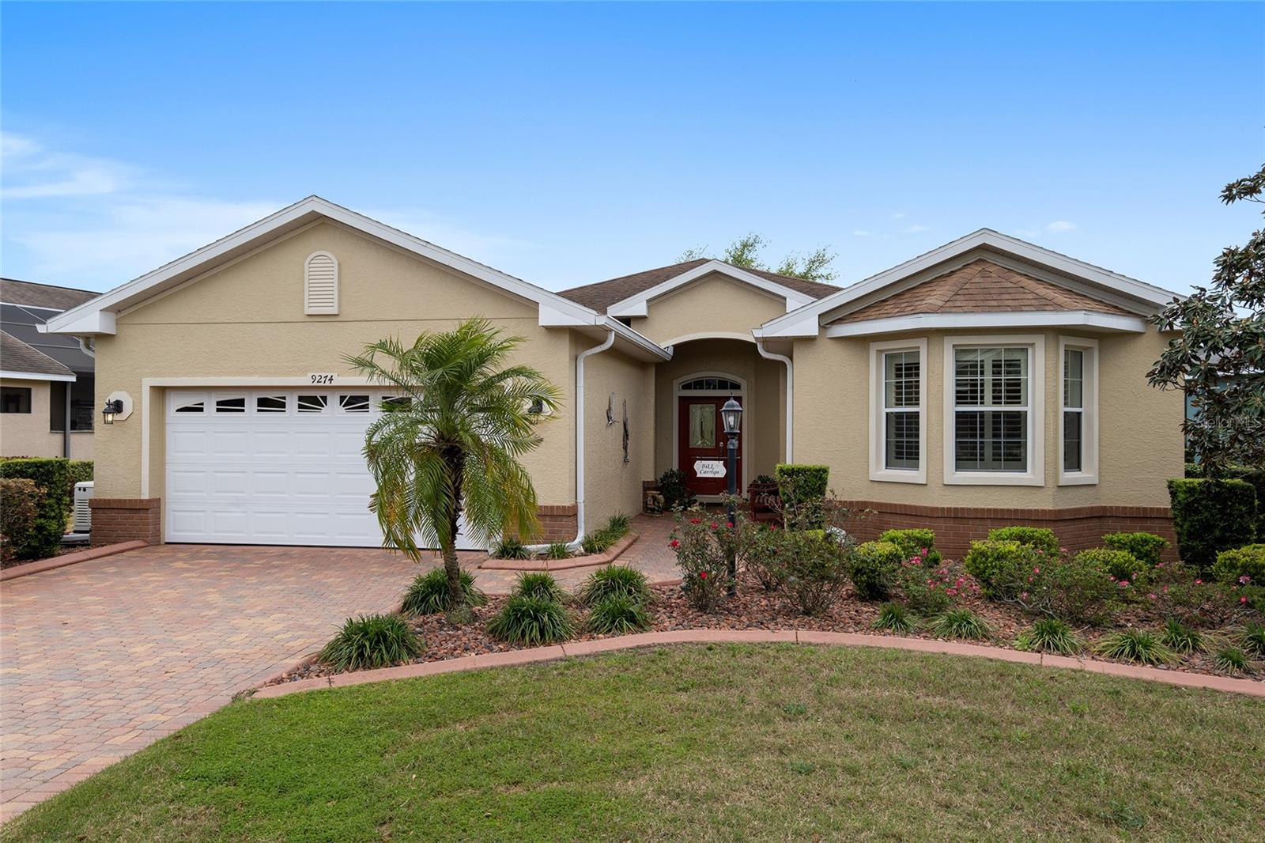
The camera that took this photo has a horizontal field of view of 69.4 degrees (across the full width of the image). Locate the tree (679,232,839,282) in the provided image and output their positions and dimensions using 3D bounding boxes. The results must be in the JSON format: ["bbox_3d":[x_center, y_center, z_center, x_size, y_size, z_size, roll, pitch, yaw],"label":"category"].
[{"bbox_3d":[5.243,-2.953,38.000,7.400,9.800,7.200,0,0,0],"label":"tree"}]

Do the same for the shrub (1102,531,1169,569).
[{"bbox_3d":[5.788,1.484,10.500,0.710,0.420,0.660,0,0,9],"label":"shrub"}]

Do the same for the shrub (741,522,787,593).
[{"bbox_3d":[1.359,1.346,9.200,0.500,0.640,0.500,0,0,9],"label":"shrub"}]

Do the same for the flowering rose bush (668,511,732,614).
[{"bbox_3d":[0.595,1.198,7.975,0.544,0.845,0.544,0,0,0],"label":"flowering rose bush"}]

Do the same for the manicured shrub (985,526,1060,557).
[{"bbox_3d":[4.450,1.462,10.400,0.800,0.460,0.720,0,0,9],"label":"manicured shrub"}]

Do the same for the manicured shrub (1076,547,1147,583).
[{"bbox_3d":[4.575,1.420,8.726,0.680,0.443,0.646,0,0,0],"label":"manicured shrub"}]

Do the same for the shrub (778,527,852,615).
[{"bbox_3d":[1.600,1.298,7.970,0.620,0.720,0.600,0,0,9],"label":"shrub"}]

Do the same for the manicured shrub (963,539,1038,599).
[{"bbox_3d":[3.607,1.421,8.950,0.700,0.520,0.660,0,0,9],"label":"manicured shrub"}]

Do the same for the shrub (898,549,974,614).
[{"bbox_3d":[2.683,1.389,8.088,0.700,0.503,0.700,0,0,0],"label":"shrub"}]

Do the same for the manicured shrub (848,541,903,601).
[{"bbox_3d":[2.329,1.409,8.750,0.500,0.520,0.500,0,0,9],"label":"manicured shrub"}]

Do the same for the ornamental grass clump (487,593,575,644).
[{"bbox_3d":[-0.776,1.470,6.925,0.660,0.319,0.660,0,0,0],"label":"ornamental grass clump"}]

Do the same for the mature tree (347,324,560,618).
[{"bbox_3d":[-1.573,0.366,8.100,1.800,2.590,1.800,0,0,9],"label":"mature tree"}]

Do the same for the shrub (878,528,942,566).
[{"bbox_3d":[3.194,1.437,10.523,0.729,0.415,0.656,0,0,0],"label":"shrub"}]

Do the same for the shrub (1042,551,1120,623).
[{"bbox_3d":[3.756,1.372,7.662,0.655,0.541,0.655,0,0,0],"label":"shrub"}]

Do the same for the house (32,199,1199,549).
[{"bbox_3d":[0.955,-1.126,19.444,14.900,5.750,17.750,0,0,10],"label":"house"}]

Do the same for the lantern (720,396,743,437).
[{"bbox_3d":[0.946,-0.047,8.700,0.215,0.370,0.215,0,0,9],"label":"lantern"}]

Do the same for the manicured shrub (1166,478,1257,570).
[{"bbox_3d":[6.599,1.186,10.400,0.920,1.040,0.800,0,0,9],"label":"manicured shrub"}]

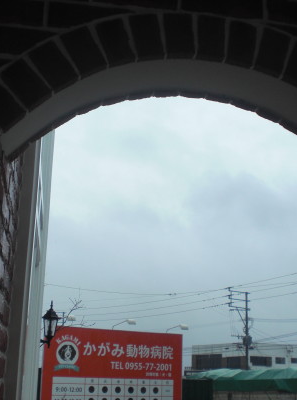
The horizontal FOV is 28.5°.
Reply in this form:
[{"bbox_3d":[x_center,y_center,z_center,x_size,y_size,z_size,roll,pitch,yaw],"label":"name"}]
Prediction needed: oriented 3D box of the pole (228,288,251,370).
[{"bbox_3d":[8.547,13.702,53.748,2.100,10.983,0.600,11,-21,-28],"label":"pole"}]

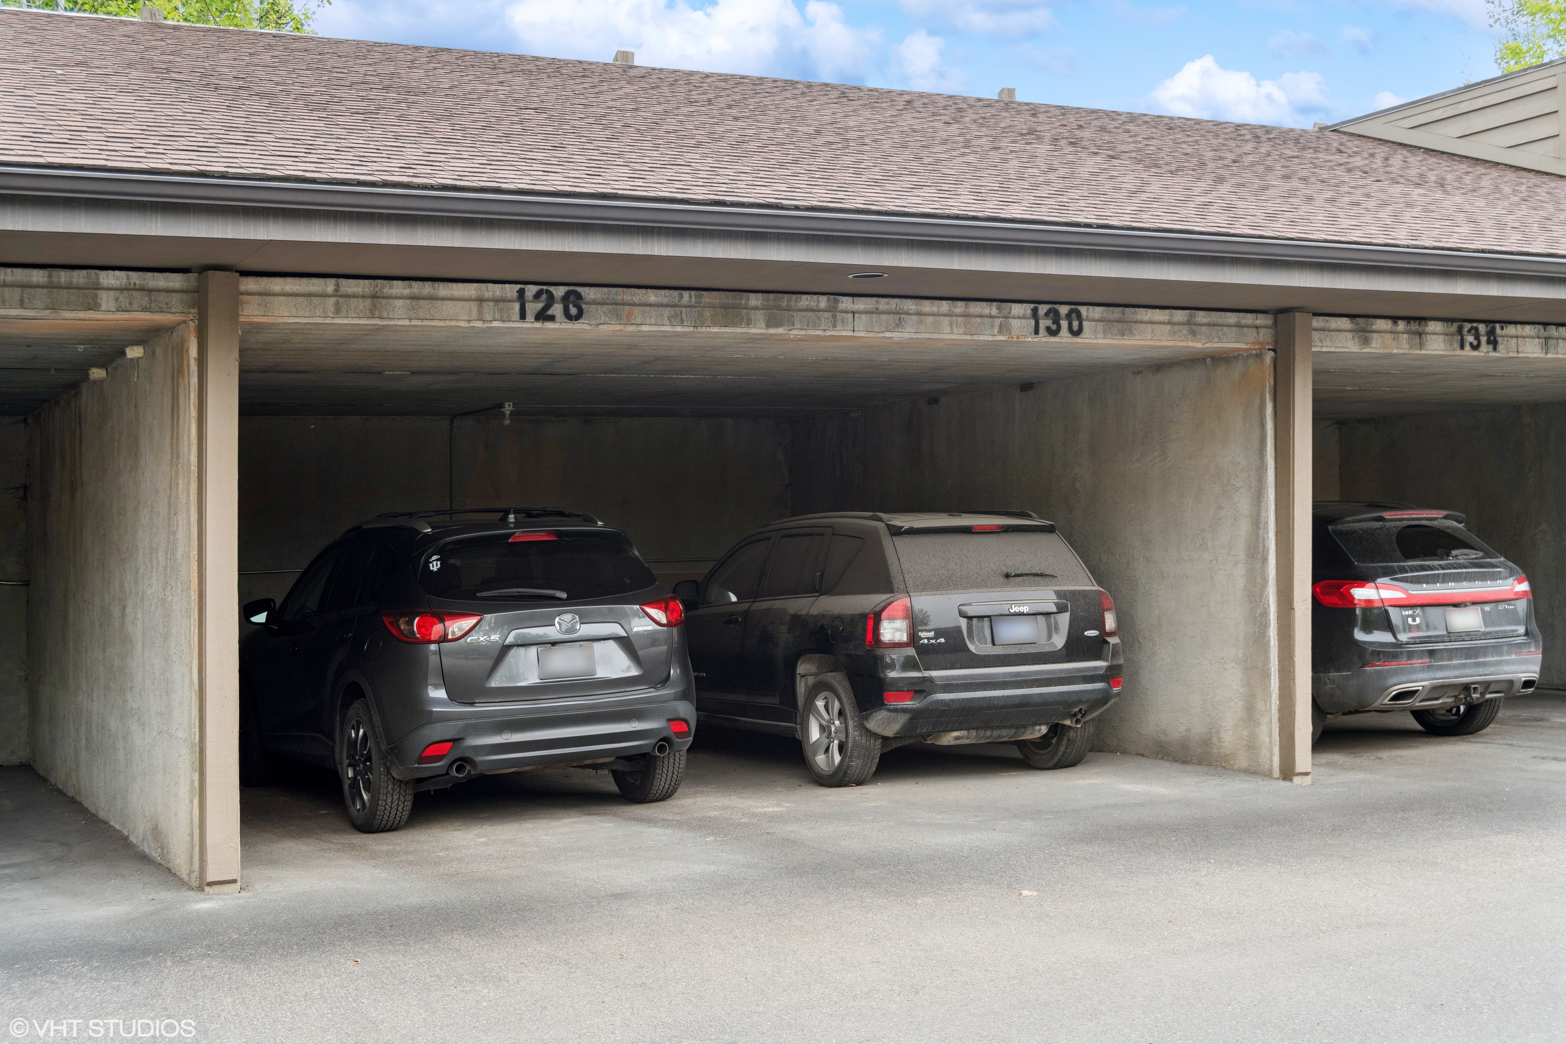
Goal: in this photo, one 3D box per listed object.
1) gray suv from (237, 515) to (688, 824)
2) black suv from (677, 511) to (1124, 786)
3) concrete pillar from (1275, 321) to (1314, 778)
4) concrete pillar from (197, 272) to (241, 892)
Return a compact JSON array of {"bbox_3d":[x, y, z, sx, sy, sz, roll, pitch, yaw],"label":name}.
[{"bbox_3d":[-2.160,0.827,12.094,1.860,1.690,4.540,-1,-1,-29],"label":"gray suv"},{"bbox_3d":[0.485,0.766,13.359,1.830,1.680,4.450,-1,-1,-24],"label":"black suv"},{"bbox_3d":[2.986,0.150,11.425,0.145,2.721,0.165,0,0,-27],"label":"concrete pillar"},{"bbox_3d":[-2.530,0.269,8.791,0.145,2.759,0.165,0,0,-27],"label":"concrete pillar"}]

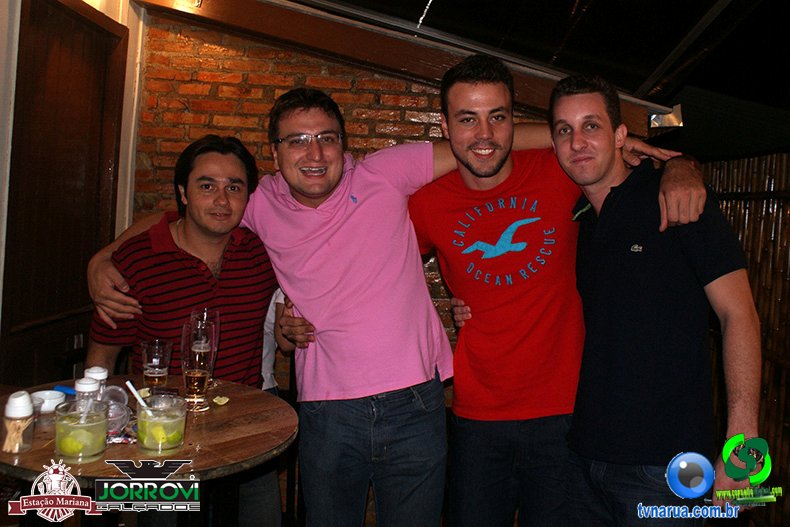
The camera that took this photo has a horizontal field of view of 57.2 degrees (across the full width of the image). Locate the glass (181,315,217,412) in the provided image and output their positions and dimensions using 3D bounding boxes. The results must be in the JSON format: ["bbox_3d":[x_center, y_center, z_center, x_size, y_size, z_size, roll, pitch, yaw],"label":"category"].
[{"bbox_3d":[-0.405,0.213,1.495,0.069,0.179,0.069,5,3,0],"label":"glass"}]

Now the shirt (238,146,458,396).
[{"bbox_3d":[-0.110,0.016,1.680,0.490,0.570,0.280,-7,2,7],"label":"shirt"}]

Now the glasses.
[{"bbox_3d":[-0.191,-0.270,1.575,0.143,0.040,0.130,-4,4,-14],"label":"glasses"}]

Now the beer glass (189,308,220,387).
[{"bbox_3d":[-0.440,0.200,1.680,0.069,0.179,0.069,5,3,0],"label":"beer glass"}]

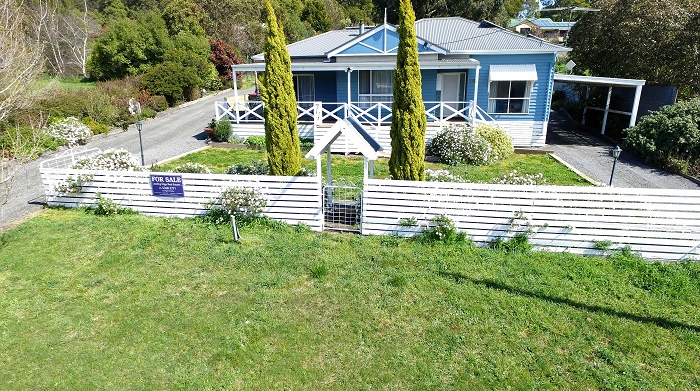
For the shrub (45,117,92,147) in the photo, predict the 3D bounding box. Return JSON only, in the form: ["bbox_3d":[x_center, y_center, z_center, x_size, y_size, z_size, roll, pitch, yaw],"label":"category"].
[{"bbox_3d":[-11.764,-2.737,16.900,1.800,1.200,1.400,2,15,9],"label":"shrub"}]

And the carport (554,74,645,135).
[{"bbox_3d":[11.458,-4.618,21.067,3.750,3.100,6.200,2,15,9],"label":"carport"}]

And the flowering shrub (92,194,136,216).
[{"bbox_3d":[-6.199,0.175,10.600,1.000,0.600,0.600,2,15,9],"label":"flowering shrub"}]

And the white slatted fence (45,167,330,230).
[{"bbox_3d":[-4.567,0.082,10.561,7.863,1.379,0.120,2,15,9],"label":"white slatted fence"}]

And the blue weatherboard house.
[{"bbox_3d":[2.662,-6.486,22.336,15.100,6.300,11.500,2,15,9],"label":"blue weatherboard house"}]

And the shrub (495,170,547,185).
[{"bbox_3d":[4.300,-0.129,10.200,1.350,1.000,1.100,2,15,9],"label":"shrub"}]

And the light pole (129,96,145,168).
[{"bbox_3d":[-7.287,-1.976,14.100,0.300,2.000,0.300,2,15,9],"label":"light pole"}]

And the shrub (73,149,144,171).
[{"bbox_3d":[-7.286,-0.812,12.200,1.900,1.150,1.400,2,15,9],"label":"shrub"}]

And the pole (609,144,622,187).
[{"bbox_3d":[6.814,-0.546,10.456,0.230,1.511,0.230,2,15,9],"label":"pole"}]

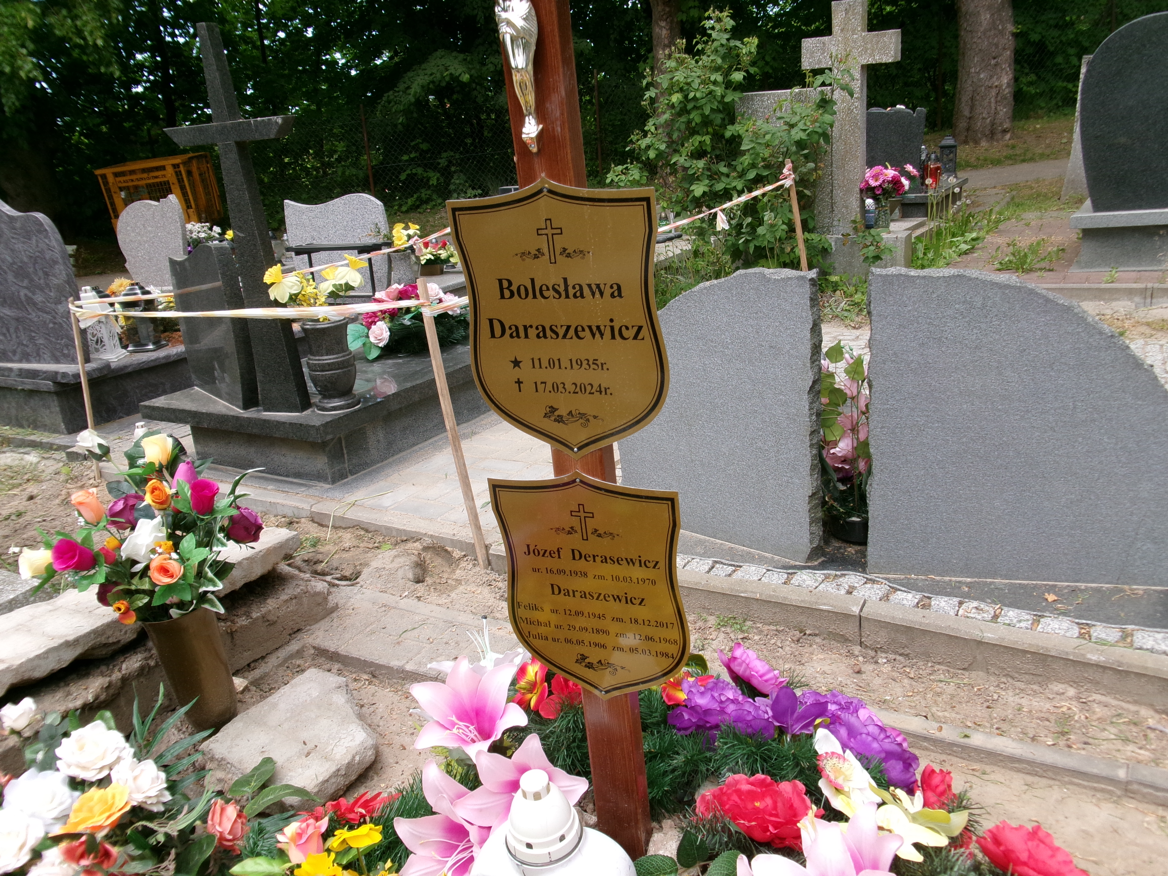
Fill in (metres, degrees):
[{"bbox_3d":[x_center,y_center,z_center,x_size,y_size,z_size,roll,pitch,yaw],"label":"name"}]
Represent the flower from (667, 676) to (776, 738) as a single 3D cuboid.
[{"bbox_3d":[0.221,0.439,1.540,0.165,0.070,0.120,5,19,5],"label":"flower"}]

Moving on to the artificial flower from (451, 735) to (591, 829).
[{"bbox_3d":[-0.083,0.467,1.270,0.170,0.115,0.125,-7,18,-6],"label":"artificial flower"}]

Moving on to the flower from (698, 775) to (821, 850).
[{"bbox_3d":[0.230,0.495,1.250,0.155,0.080,0.115,-2,18,10],"label":"flower"}]

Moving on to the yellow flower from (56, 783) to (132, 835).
[{"bbox_3d":[-0.643,0.485,1.240,0.088,0.048,0.068,-29,28,-26],"label":"yellow flower"}]

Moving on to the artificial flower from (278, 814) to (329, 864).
[{"bbox_3d":[-0.357,0.509,1.200,0.062,0.058,0.055,-12,19,-21],"label":"artificial flower"}]

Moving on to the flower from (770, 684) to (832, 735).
[{"bbox_3d":[0.332,0.417,1.450,0.090,0.070,0.075,-1,18,13],"label":"flower"}]

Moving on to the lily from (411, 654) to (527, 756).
[{"bbox_3d":[-0.169,0.398,1.410,0.170,0.145,0.100,-7,-7,-4],"label":"lily"}]

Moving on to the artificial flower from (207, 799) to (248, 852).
[{"bbox_3d":[-0.476,0.516,1.260,0.054,0.056,0.054,-14,20,-25],"label":"artificial flower"}]

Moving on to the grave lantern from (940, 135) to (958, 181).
[{"bbox_3d":[3.015,-2.312,7.800,0.145,0.380,0.145,1,19,18],"label":"grave lantern"}]

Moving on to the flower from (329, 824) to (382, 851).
[{"bbox_3d":[-0.300,0.522,1.240,0.066,0.028,0.048,-11,19,-18],"label":"flower"}]

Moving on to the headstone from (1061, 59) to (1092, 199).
[{"bbox_3d":[4.366,-2.558,7.800,0.750,1.150,0.130,6,21,31],"label":"headstone"}]

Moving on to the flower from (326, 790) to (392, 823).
[{"bbox_3d":[-0.312,0.510,1.310,0.085,0.036,0.065,-11,19,-17],"label":"flower"}]

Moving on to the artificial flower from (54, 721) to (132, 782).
[{"bbox_3d":[-0.686,0.437,1.320,0.100,0.075,0.090,-16,21,-31],"label":"artificial flower"}]

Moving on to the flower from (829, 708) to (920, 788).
[{"bbox_3d":[0.422,0.456,1.380,0.125,0.100,0.110,-10,18,-15],"label":"flower"}]

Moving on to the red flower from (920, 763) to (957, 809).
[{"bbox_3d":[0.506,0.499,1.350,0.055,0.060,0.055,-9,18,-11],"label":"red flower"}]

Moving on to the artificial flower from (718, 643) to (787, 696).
[{"bbox_3d":[0.287,0.395,1.620,0.120,0.060,0.090,25,21,0],"label":"artificial flower"}]

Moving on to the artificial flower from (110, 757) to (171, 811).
[{"bbox_3d":[-0.610,0.475,1.300,0.078,0.056,0.070,-19,23,-36],"label":"artificial flower"}]

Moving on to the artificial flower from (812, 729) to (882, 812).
[{"bbox_3d":[0.362,0.458,1.300,0.085,0.105,0.070,8,22,36],"label":"artificial flower"}]

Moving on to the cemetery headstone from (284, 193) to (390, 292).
[{"bbox_3d":[-1.705,-1.348,6.600,0.870,0.700,0.070,4,20,26],"label":"cemetery headstone"}]

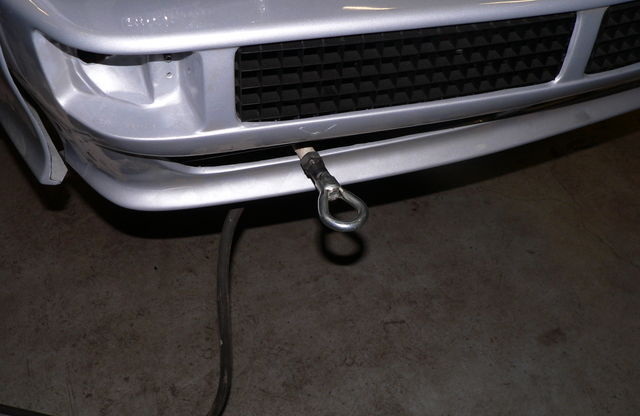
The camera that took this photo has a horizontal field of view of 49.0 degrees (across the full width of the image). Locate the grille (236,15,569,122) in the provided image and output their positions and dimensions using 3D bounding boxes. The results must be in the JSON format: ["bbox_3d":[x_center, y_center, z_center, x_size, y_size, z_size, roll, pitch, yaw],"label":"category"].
[{"bbox_3d":[0.126,-0.216,1.021,0.507,0.121,0.050,-9,44,-13],"label":"grille"}]

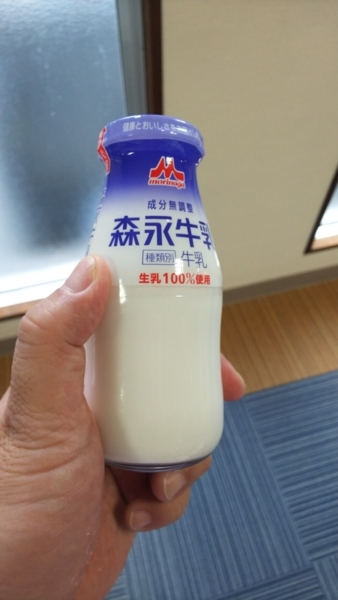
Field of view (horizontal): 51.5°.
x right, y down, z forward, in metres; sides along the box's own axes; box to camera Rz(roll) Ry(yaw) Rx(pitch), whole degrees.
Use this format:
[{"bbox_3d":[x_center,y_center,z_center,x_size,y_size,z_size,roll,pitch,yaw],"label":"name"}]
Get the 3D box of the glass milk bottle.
[{"bbox_3d":[-0.007,-0.003,0.155,0.061,0.061,0.135,-1,92,-21],"label":"glass milk bottle"}]

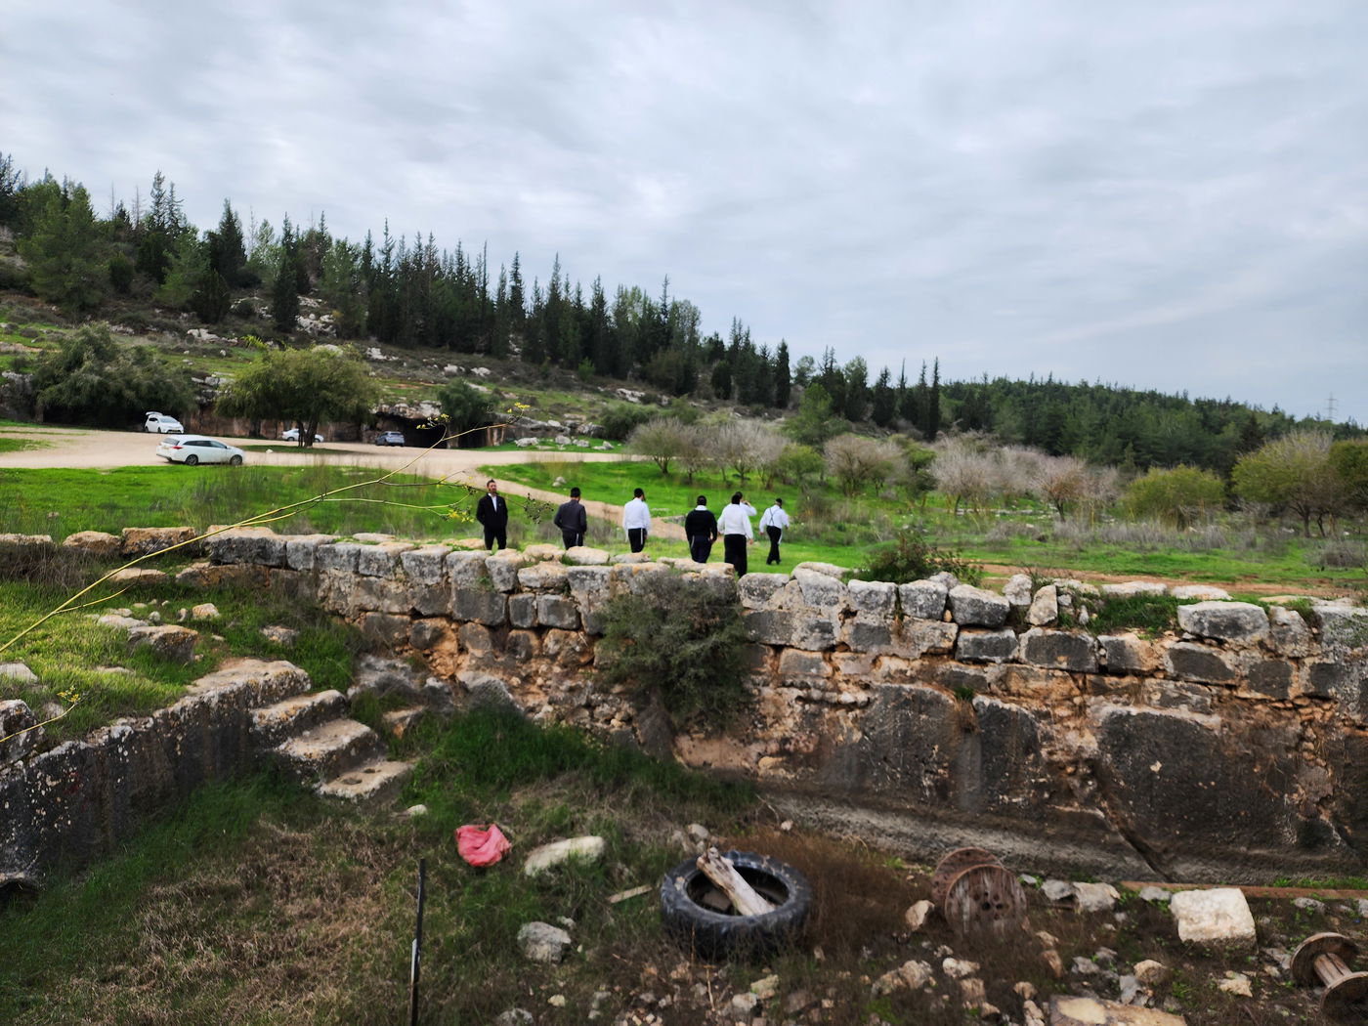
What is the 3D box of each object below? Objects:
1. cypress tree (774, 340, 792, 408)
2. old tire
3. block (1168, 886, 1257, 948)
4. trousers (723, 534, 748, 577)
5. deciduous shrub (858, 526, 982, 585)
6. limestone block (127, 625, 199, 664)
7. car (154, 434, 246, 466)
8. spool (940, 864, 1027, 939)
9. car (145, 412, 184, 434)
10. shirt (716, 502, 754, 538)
[{"bbox_3d":[12.028,-16.749,110.000,2.100,8.200,2.100,1,5,0],"label":"cypress tree"},{"bbox_3d":[0.513,3.770,8.836,1.440,0.310,1.440,1,5,0],"label":"old tire"},{"bbox_3d":[4.965,3.845,8.587,0.680,0.320,0.500,2,5,10],"label":"block"},{"bbox_3d":[0.924,0.867,16.200,0.440,1.000,0.360,1,2,6],"label":"trousers"},{"bbox_3d":[2.672,0.507,10.400,1.300,0.750,1.050,1,2,0],"label":"deciduous shrub"},{"bbox_3d":[-7.800,1.971,13.567,0.880,0.400,0.500,-2,6,-25],"label":"limestone block"},{"bbox_3d":[-25.397,-3.313,48.000,1.770,1.470,4.580,7,6,28],"label":"car"},{"bbox_3d":[2.756,3.588,8.486,0.770,0.770,0.400,0,5,-4],"label":"spool"},{"bbox_3d":[-45.429,-7.805,79.500,4.350,1.620,1.780,2,2,33],"label":"car"},{"bbox_3d":[0.931,0.121,16.550,0.640,0.640,0.320,1,5,4],"label":"shirt"}]

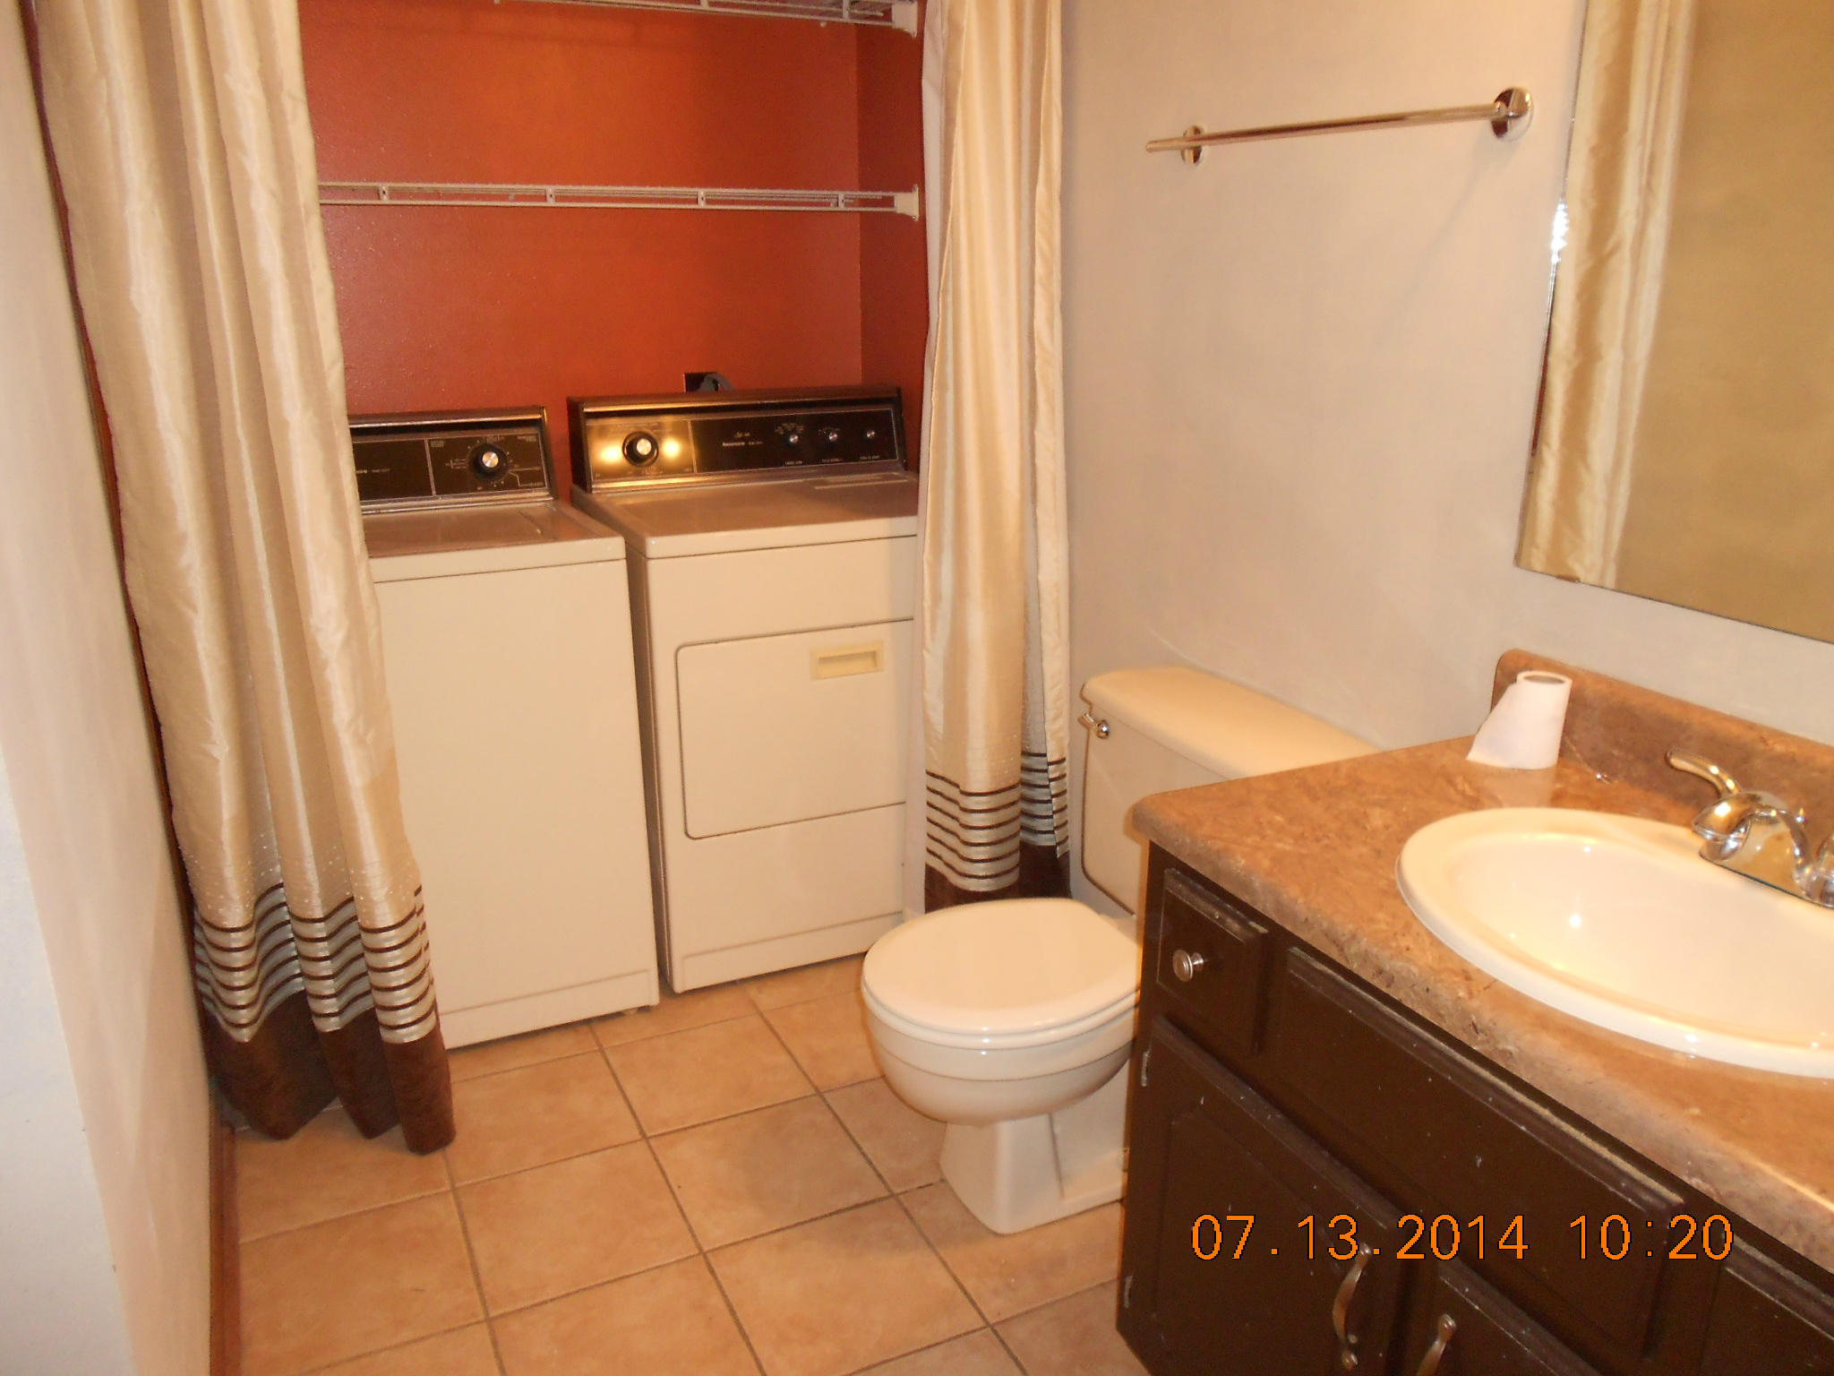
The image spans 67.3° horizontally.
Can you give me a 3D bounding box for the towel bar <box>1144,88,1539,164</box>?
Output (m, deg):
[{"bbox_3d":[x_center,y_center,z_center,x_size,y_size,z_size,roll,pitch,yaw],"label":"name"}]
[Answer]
[{"bbox_3d":[0.545,-0.770,1.906,0.065,0.058,0.711,-8,19,-25],"label":"towel bar"}]

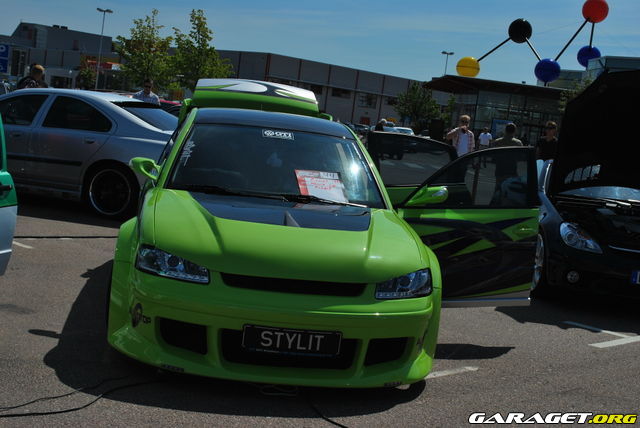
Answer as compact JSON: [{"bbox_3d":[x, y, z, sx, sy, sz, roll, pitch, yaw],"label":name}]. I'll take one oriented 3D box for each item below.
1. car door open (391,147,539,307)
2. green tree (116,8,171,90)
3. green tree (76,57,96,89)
[{"bbox_3d":[1.030,0.105,6.530,1.130,1.130,0.240,4,7,-29],"label":"car door open"},{"bbox_3d":[-8.114,-6.595,42.280,2.700,5.350,2.600,7,6,0],"label":"green tree"},{"bbox_3d":[-17.765,-10.309,70.186,1.600,3.180,1.600,5,7,-15],"label":"green tree"}]

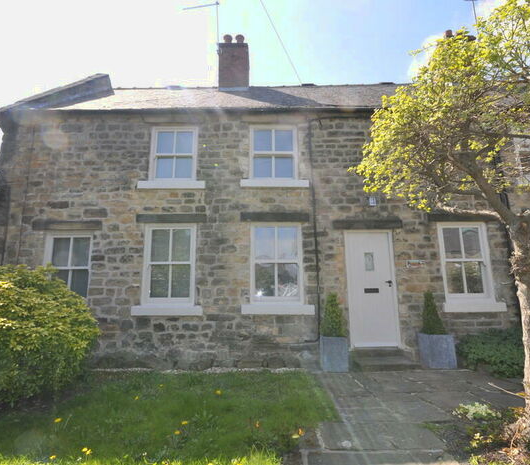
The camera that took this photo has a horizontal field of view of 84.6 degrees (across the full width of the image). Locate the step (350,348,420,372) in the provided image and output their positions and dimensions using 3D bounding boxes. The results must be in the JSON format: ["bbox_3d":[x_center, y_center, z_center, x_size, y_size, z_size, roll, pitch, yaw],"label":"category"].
[{"bbox_3d":[1.957,2.101,4.805,1.000,0.220,0.480,-1,-8,0],"label":"step"}]

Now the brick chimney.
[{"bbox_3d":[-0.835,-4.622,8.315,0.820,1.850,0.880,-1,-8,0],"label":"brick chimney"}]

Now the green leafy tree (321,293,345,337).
[{"bbox_3d":[1.139,1.373,4.896,0.370,0.700,0.370,-1,-8,0],"label":"green leafy tree"}]

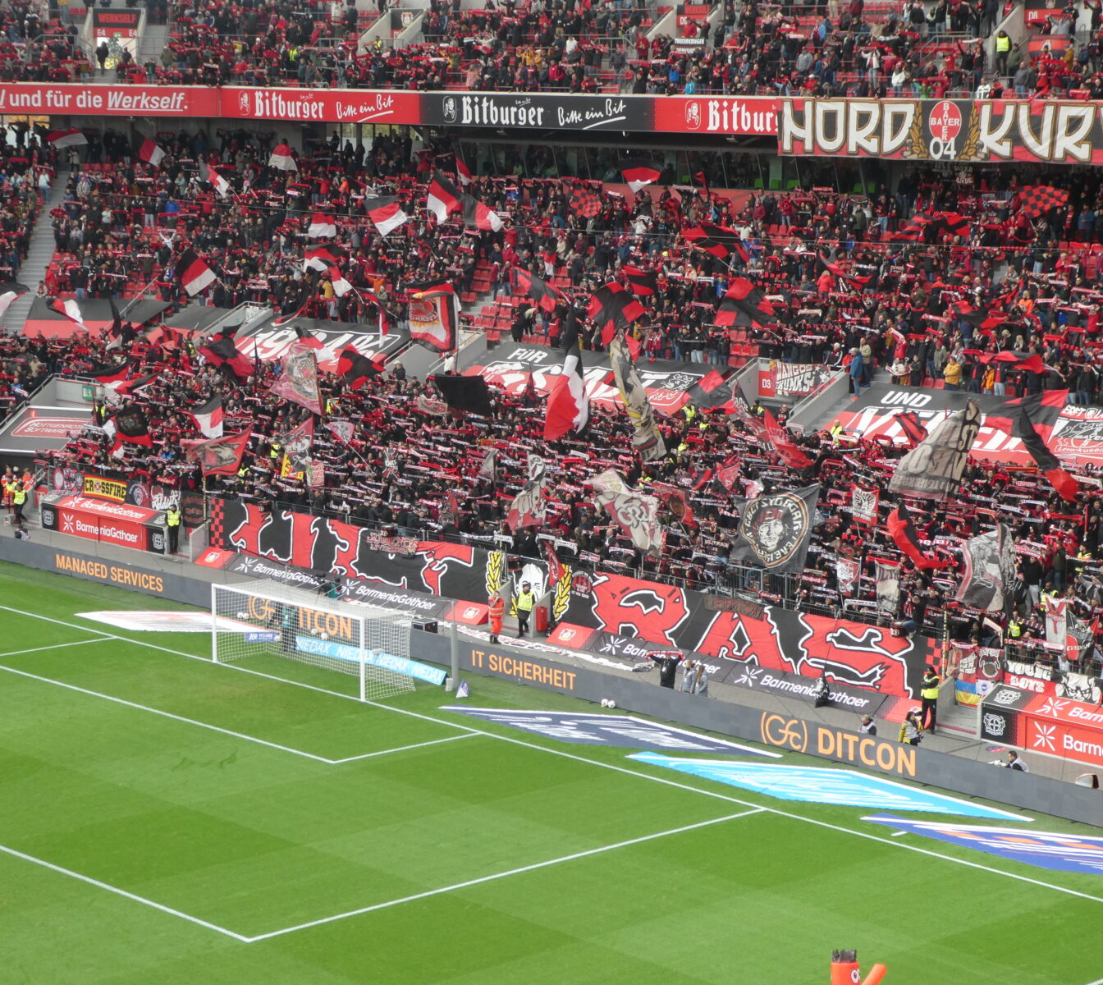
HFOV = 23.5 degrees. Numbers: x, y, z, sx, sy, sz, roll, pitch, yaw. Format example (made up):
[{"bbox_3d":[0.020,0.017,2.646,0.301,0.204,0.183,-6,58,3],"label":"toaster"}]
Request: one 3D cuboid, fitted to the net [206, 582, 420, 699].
[{"bbox_3d":[-7.404,4.496,82.703,2.350,2.520,7.500,-7,11,-43],"label":"net"}]

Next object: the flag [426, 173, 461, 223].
[{"bbox_3d":[-4.828,-13.282,119.576,1.663,2.310,0.500,2,8,12],"label":"flag"}]

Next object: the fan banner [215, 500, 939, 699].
[{"bbox_3d":[-1.026,3.060,89.310,0.300,1.900,35.100,-7,11,-43],"label":"fan banner"}]

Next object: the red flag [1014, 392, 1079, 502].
[{"bbox_3d":[15.006,-1.384,80.501,1.950,3.200,0.600,2,8,11],"label":"red flag"}]

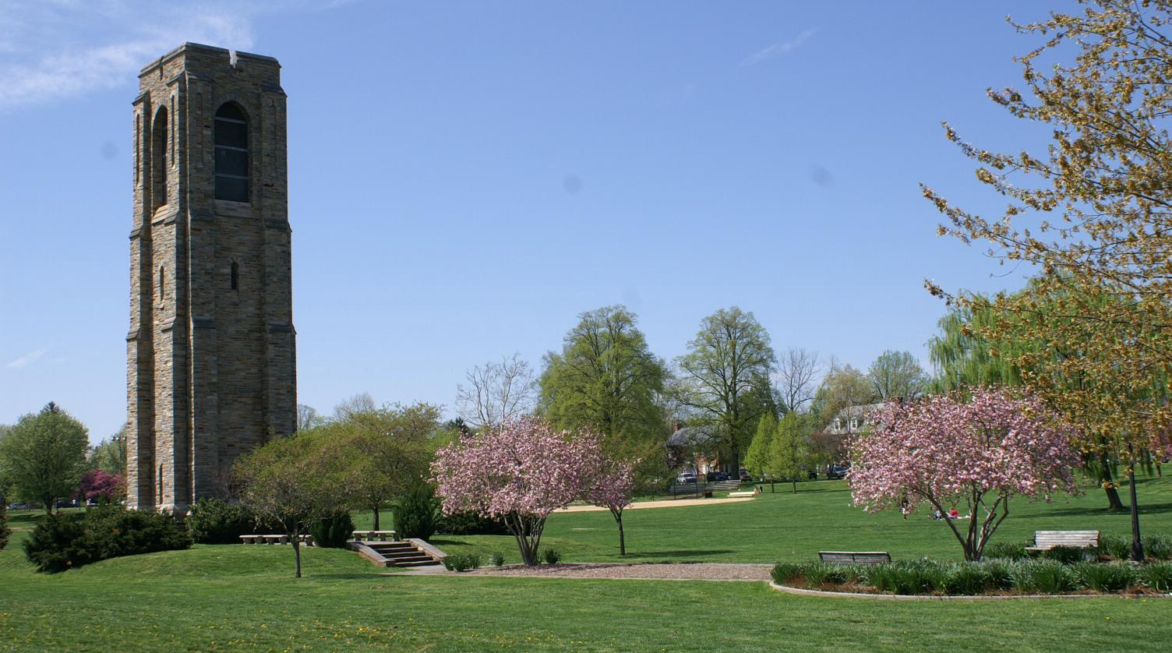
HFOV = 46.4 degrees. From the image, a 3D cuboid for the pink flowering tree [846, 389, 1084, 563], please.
[{"bbox_3d":[10.419,4.120,37.737,6.211,4.794,6.211,-4,-6,15],"label":"pink flowering tree"}]

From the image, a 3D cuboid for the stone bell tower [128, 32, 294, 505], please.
[{"bbox_3d":[-16.728,-1.324,61.063,5.900,21.310,5.900,3,-8,-42],"label":"stone bell tower"}]

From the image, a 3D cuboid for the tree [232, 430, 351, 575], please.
[{"bbox_3d":[-9.313,5.624,43.690,3.932,4.736,3.932,-1,-6,-12],"label":"tree"}]

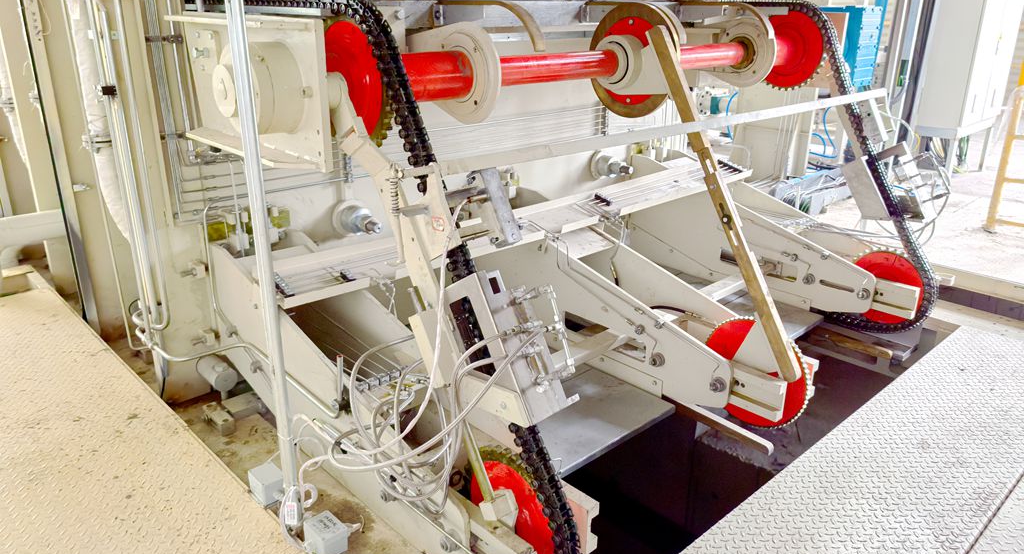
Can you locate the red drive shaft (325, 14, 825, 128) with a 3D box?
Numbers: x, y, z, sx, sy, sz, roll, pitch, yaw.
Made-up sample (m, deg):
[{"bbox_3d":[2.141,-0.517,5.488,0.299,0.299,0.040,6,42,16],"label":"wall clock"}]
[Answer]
[{"bbox_3d":[0.481,-0.849,2.805,2.566,0.390,0.390,-18,27,-39],"label":"red drive shaft"}]

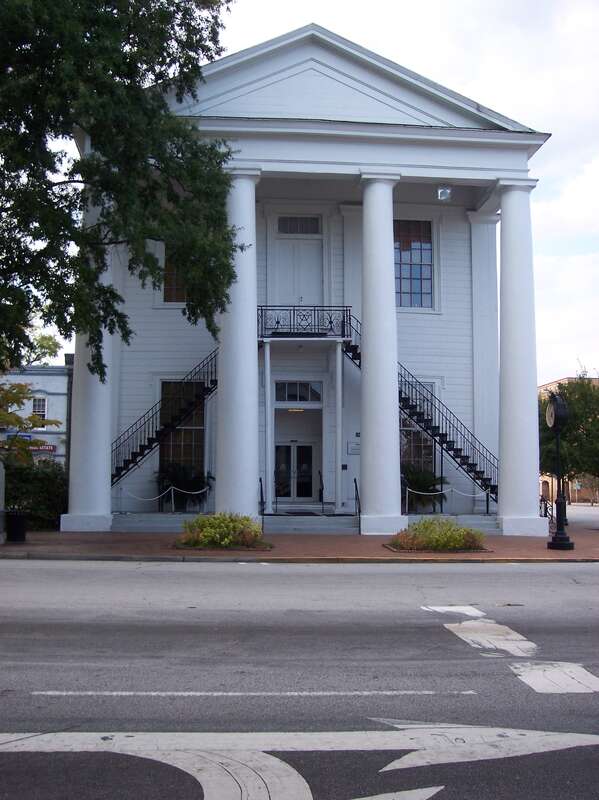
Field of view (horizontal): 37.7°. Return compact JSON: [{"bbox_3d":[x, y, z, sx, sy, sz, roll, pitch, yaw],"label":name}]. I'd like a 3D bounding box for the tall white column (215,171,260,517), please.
[{"bbox_3d":[-1.766,-1.408,25.885,1.358,10.591,1.358,1,-6,-5],"label":"tall white column"}]

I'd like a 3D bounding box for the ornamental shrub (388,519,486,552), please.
[{"bbox_3d":[3.089,3.021,19.798,2.100,0.650,1.500,1,-5,-4],"label":"ornamental shrub"}]

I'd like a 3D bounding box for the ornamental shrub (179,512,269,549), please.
[{"bbox_3d":[-1.727,2.922,19.811,2.067,0.768,1.722,1,-6,-5],"label":"ornamental shrub"}]

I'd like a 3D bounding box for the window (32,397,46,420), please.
[{"bbox_3d":[-15.362,0.818,52.000,0.880,2.000,0.150,1,-5,-4],"label":"window"}]

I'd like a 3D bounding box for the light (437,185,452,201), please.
[{"bbox_3d":[4.608,-6.604,27.868,0.443,0.443,0.374,1,-6,-5],"label":"light"}]

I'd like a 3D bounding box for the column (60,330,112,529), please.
[{"bbox_3d":[-5.483,-1.371,23.459,1.260,9.630,1.260,1,-5,-4],"label":"column"}]

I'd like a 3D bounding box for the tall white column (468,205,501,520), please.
[{"bbox_3d":[5.638,-1.139,26.979,0.980,9.240,0.800,1,-5,-4],"label":"tall white column"}]

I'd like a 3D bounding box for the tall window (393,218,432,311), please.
[{"bbox_3d":[3.816,-4.624,29.884,1.476,3.051,0.157,1,-6,-5],"label":"tall window"}]

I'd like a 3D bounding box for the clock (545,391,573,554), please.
[{"bbox_3d":[6.132,1.645,20.642,0.500,3.634,0.700,1,-5,-4],"label":"clock"}]

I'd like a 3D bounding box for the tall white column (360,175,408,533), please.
[{"bbox_3d":[2.206,-1.246,24.018,1.240,9.691,1.240,1,-5,-4],"label":"tall white column"}]

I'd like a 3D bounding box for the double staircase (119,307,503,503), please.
[{"bbox_3d":[0.157,0.362,28.074,13.878,6.348,1.772,1,-6,-5],"label":"double staircase"}]

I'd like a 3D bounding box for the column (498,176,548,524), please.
[{"bbox_3d":[6.570,-1.260,26.582,1.358,10.591,1.358,1,-6,-5],"label":"column"}]

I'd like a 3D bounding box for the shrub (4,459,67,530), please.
[{"bbox_3d":[-7.250,2.567,24.707,2.000,1.970,1.700,1,-5,-4],"label":"shrub"}]

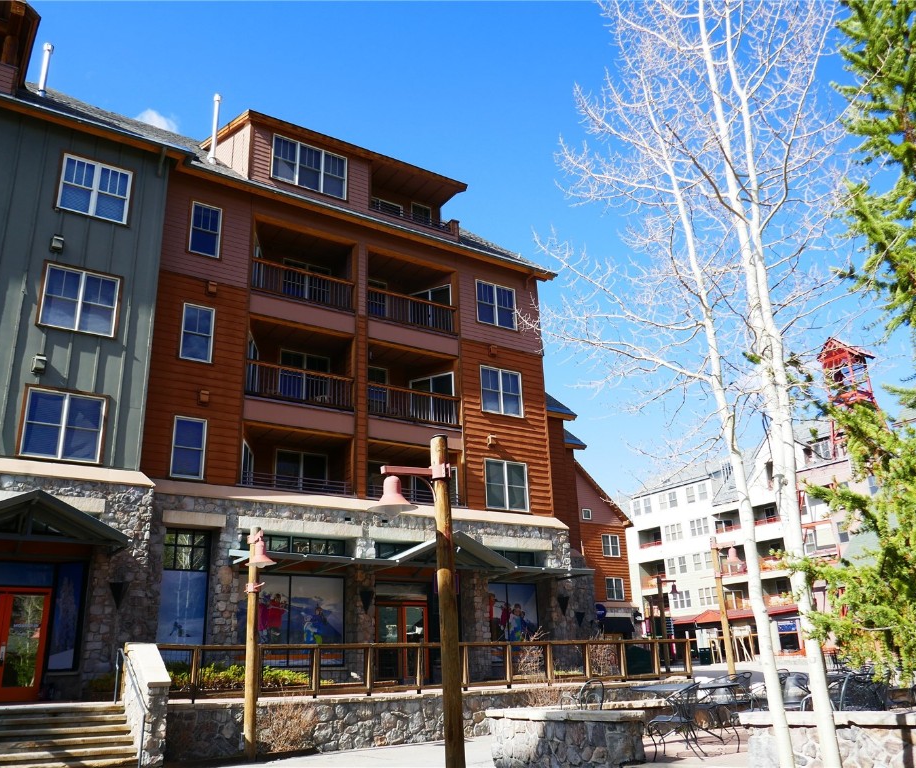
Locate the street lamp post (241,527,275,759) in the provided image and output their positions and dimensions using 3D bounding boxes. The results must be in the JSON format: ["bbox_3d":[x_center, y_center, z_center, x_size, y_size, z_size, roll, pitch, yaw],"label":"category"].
[{"bbox_3d":[-3.731,4.767,14.986,0.570,4.220,0.950,6,-21,-21],"label":"street lamp post"}]

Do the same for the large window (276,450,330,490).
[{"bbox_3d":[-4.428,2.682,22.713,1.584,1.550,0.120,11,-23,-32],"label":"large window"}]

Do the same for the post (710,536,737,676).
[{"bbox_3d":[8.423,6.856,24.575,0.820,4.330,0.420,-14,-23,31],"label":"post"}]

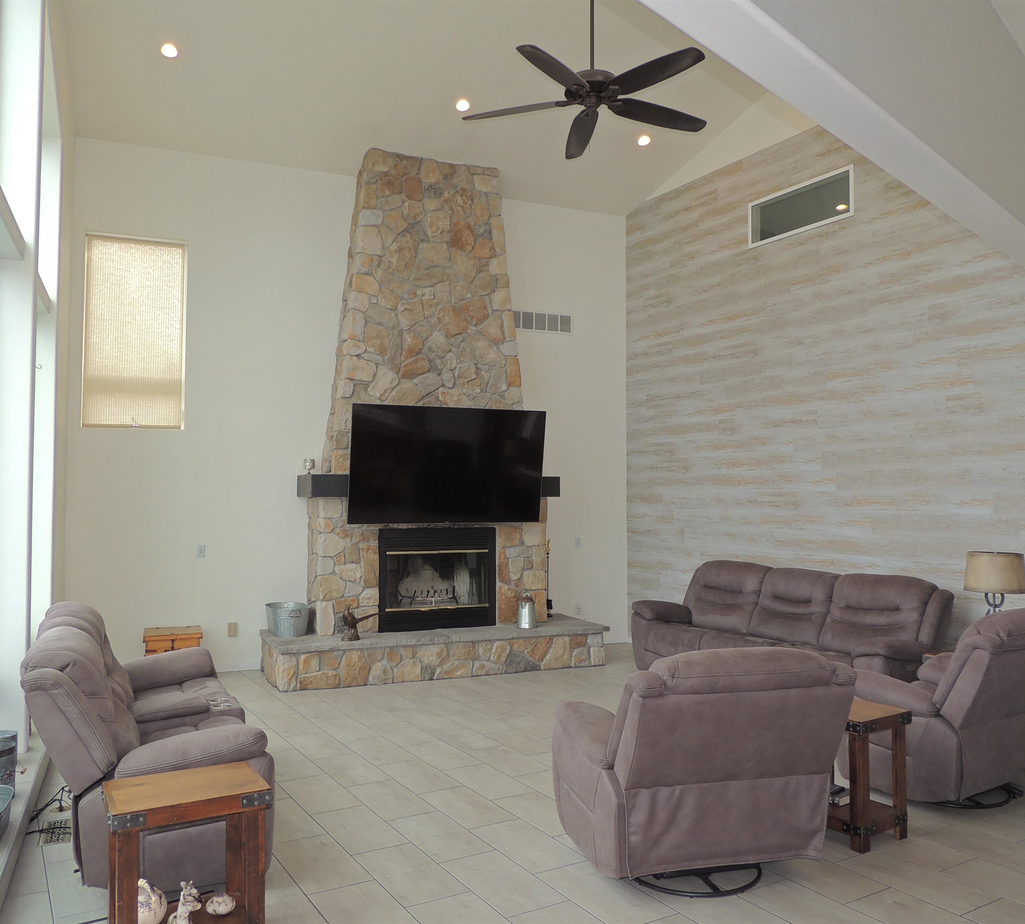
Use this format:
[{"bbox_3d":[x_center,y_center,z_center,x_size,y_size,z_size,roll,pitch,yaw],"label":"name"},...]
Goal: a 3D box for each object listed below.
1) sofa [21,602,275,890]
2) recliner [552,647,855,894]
[{"bbox_3d":[-1.910,1.325,4.407,1.000,1.080,2.040,1,-3,-26],"label":"sofa"},{"bbox_3d":[0.849,1.323,4.029,1.030,1.060,1.050,1,-2,-14],"label":"recliner"}]

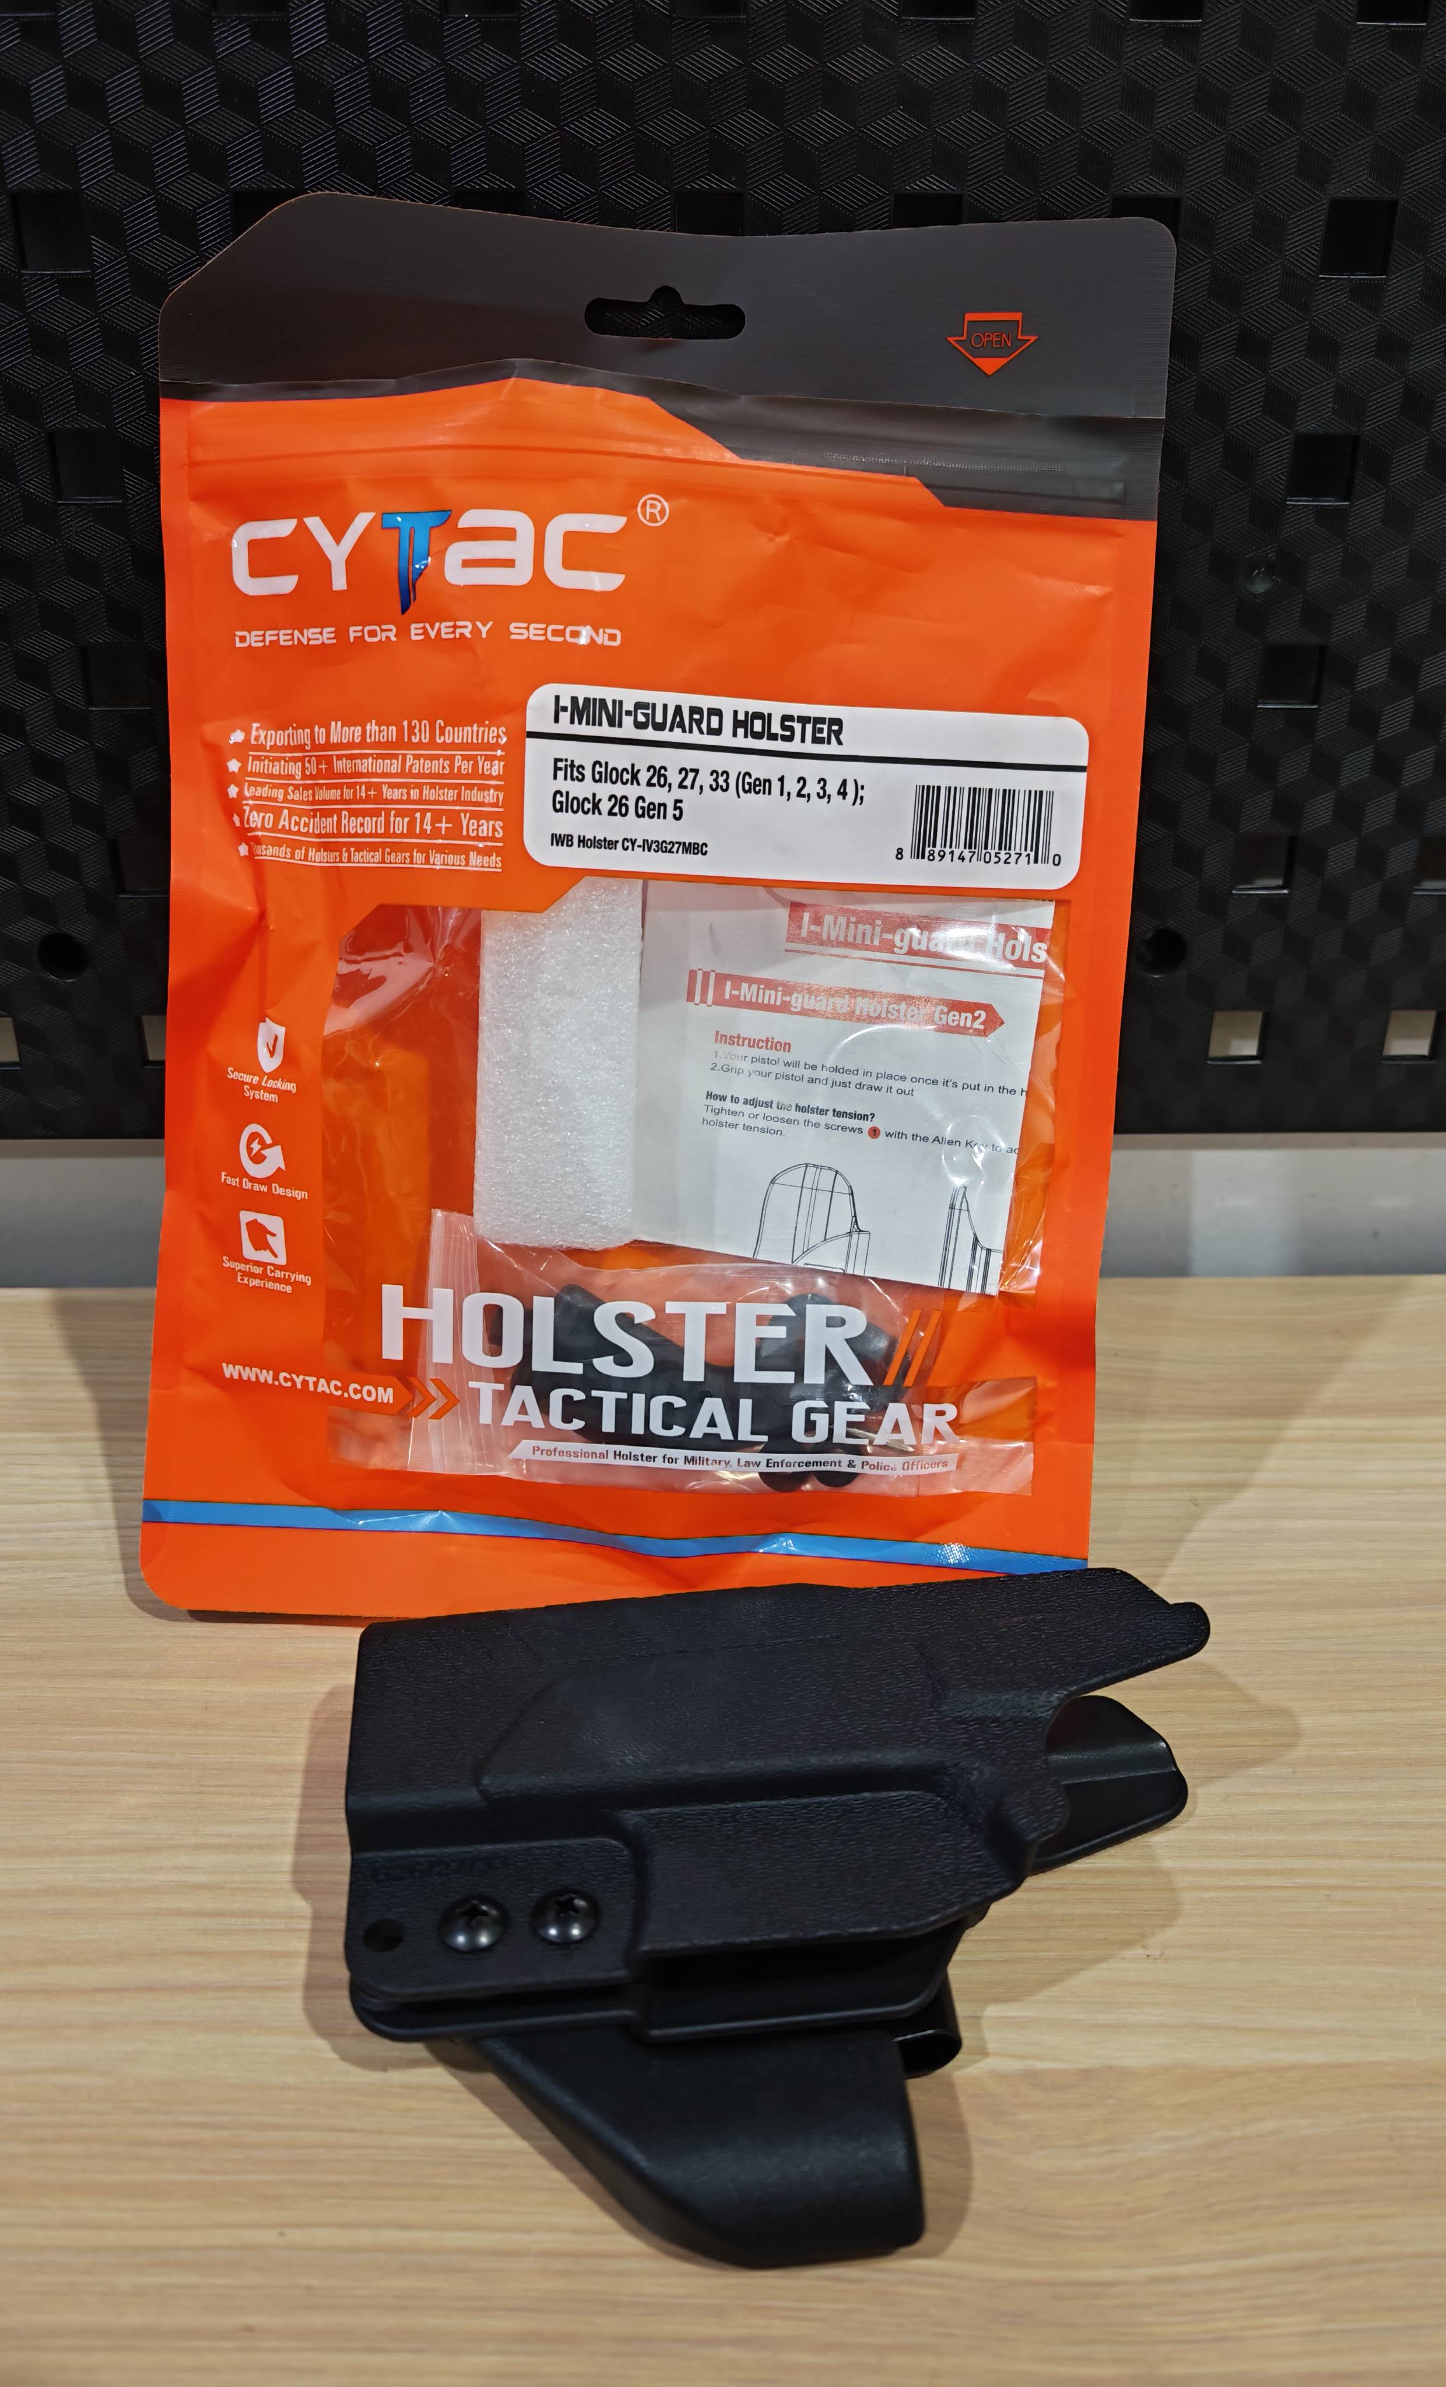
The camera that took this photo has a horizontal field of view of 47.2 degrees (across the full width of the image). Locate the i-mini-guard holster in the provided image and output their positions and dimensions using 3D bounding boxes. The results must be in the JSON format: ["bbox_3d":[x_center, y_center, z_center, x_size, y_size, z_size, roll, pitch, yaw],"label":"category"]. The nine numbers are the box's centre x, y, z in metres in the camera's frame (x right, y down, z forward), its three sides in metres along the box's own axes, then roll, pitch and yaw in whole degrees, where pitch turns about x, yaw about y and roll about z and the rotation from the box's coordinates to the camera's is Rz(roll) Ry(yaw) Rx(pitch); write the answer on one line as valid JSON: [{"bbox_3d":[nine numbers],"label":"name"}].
[{"bbox_3d":[0.016,0.107,0.261,0.147,0.039,0.102,-3,26,-6],"label":"i-mini-guard holster"}]

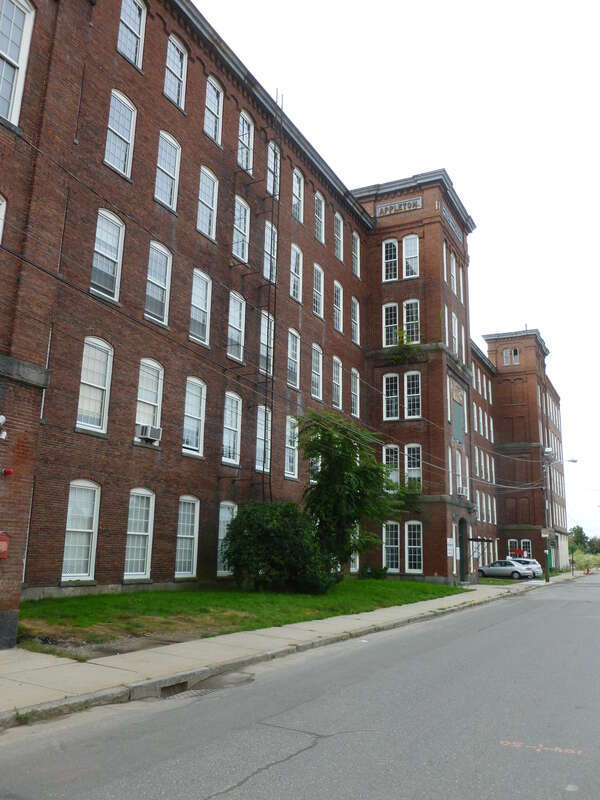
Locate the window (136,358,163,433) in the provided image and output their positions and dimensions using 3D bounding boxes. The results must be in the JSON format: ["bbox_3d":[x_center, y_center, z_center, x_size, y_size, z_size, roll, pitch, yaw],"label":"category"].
[{"bbox_3d":[-5.042,0.063,21.731,0.150,2.848,1.142,-6,-15,28],"label":"window"}]

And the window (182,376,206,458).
[{"bbox_3d":[-3.890,0.603,23.874,0.160,2.872,1.145,-6,-15,28],"label":"window"}]

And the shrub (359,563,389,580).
[{"bbox_3d":[4.031,9.432,35.486,1.400,0.900,1.250,-6,-15,28],"label":"shrub"}]

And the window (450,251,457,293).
[{"bbox_3d":[9.760,-8.151,41.476,0.160,2.707,1.201,-5,-15,28],"label":"window"}]

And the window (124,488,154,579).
[{"bbox_3d":[-5.168,4.267,20.762,0.160,2.837,1.188,-5,-15,28],"label":"window"}]

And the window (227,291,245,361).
[{"bbox_3d":[-2.653,-3.075,26.950,0.180,2.871,1.189,-6,-15,28],"label":"window"}]

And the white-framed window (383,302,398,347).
[{"bbox_3d":[5.238,-4.230,37.177,0.966,2.681,0.160,-6,-15,28],"label":"white-framed window"}]

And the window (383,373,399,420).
[{"bbox_3d":[5.476,-0.186,38.714,0.992,2.879,0.160,-5,-15,28],"label":"window"}]

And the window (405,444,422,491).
[{"bbox_3d":[6.541,3.925,37.118,0.985,2.854,0.160,-5,-15,28],"label":"window"}]

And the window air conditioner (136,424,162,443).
[{"bbox_3d":[-5.003,1.114,21.471,0.550,0.370,0.570,-6,-15,28],"label":"window air conditioner"}]

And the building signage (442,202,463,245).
[{"bbox_3d":[9.478,-10.899,40.025,0.120,0.700,4.410,-6,-15,28],"label":"building signage"}]

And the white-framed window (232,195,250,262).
[{"bbox_3d":[-2.527,-7.367,28.003,0.160,2.856,1.145,-6,-15,28],"label":"white-framed window"}]

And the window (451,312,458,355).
[{"bbox_3d":[9.523,-4.027,39.980,0.180,2.726,1.102,-6,-15,28],"label":"window"}]

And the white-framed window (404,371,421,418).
[{"bbox_3d":[6.562,-0.317,37.607,1.030,2.828,0.180,-6,-15,28],"label":"white-framed window"}]

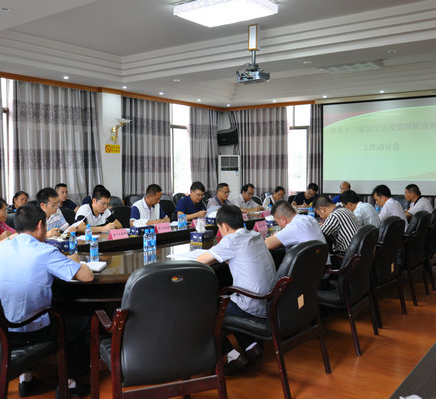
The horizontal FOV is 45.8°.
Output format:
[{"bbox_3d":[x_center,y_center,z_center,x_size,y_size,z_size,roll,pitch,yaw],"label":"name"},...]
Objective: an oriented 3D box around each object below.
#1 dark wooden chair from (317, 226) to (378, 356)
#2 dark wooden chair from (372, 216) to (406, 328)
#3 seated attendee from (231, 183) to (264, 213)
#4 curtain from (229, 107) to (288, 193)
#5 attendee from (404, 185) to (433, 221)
[{"bbox_3d":[1.027,0.724,4.546,0.660,1.010,0.640,2,4,33],"label":"dark wooden chair"},{"bbox_3d":[1.539,0.701,5.342,0.660,1.040,0.630,2,4,35],"label":"dark wooden chair"},{"bbox_3d":[0.570,0.347,8.890,0.550,1.240,0.800,-3,4,-42],"label":"seated attendee"},{"bbox_3d":[0.960,-0.706,11.963,1.550,2.850,0.160,2,4,35],"label":"curtain"},{"bbox_3d":[3.037,0.395,8.034,0.780,1.270,0.520,2,4,27],"label":"attendee"}]

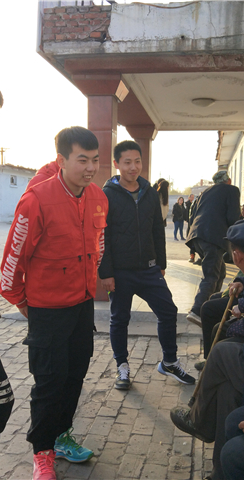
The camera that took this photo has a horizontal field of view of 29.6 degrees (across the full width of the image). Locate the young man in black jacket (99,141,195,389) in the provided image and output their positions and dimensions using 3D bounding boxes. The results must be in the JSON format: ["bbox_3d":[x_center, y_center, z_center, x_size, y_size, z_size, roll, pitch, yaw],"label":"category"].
[{"bbox_3d":[0.173,0.151,3.330,0.630,1.740,0.450,0,4,-16],"label":"young man in black jacket"}]

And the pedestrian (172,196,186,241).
[{"bbox_3d":[2.115,-0.754,17.000,0.500,1.620,0.340,0,4,-18],"label":"pedestrian"}]

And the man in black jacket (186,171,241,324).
[{"bbox_3d":[1.000,0.080,5.050,0.550,1.660,0.680,5,6,43],"label":"man in black jacket"}]

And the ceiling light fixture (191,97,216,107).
[{"bbox_3d":[1.261,-2.100,7.150,0.370,0.110,0.370,2,4,11],"label":"ceiling light fixture"}]

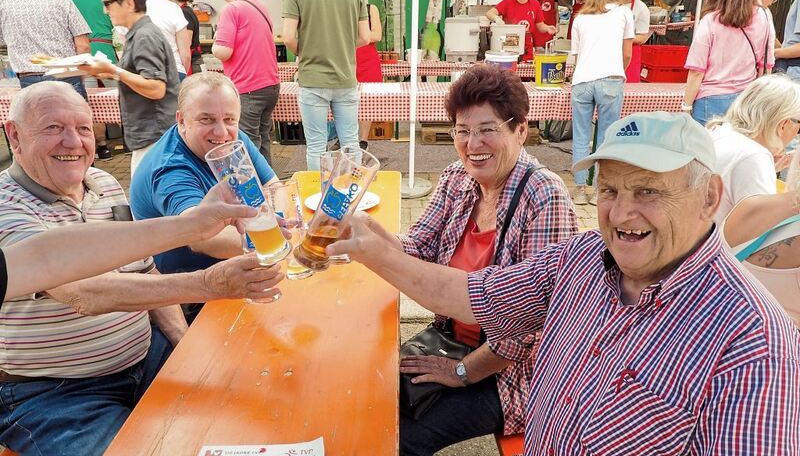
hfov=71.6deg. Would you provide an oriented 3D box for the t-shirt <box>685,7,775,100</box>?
[{"bbox_3d":[1.923,-1.023,3.251,0.470,0.510,0.280,3,22,7],"label":"t-shirt"}]

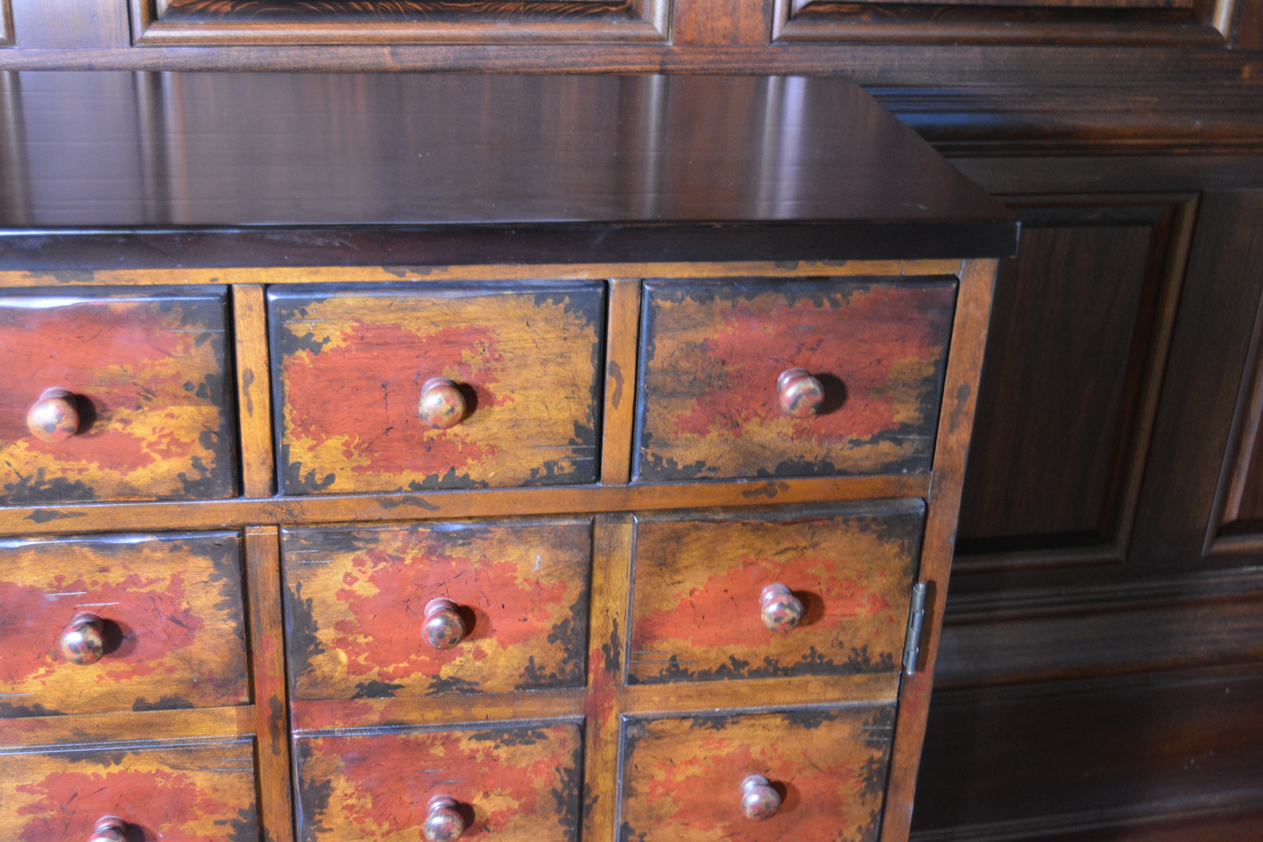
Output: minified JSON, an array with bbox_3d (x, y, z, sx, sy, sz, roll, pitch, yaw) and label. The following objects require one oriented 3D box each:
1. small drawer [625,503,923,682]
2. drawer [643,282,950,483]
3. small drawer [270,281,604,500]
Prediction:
[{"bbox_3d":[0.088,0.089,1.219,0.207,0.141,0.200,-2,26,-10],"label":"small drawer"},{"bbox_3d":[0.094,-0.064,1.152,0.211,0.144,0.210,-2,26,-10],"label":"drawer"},{"bbox_3d":[-0.137,-0.057,1.112,0.210,0.146,0.210,-2,26,-10],"label":"small drawer"}]

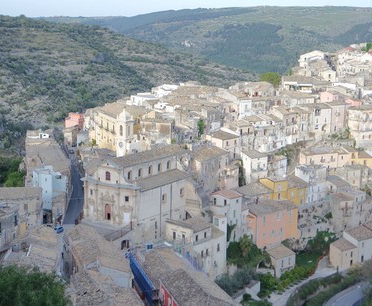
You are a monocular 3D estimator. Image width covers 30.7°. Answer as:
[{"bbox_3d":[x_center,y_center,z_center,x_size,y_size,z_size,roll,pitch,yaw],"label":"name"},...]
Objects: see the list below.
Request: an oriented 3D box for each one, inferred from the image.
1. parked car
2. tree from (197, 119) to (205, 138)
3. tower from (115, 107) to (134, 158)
[{"bbox_3d":[-40.750,24.640,218.000,1.650,1.470,3.800,5,13,24],"label":"parked car"},{"bbox_3d":[6.170,-10.080,282.000,3.400,8.300,3.400,0,11,0],"label":"tree"},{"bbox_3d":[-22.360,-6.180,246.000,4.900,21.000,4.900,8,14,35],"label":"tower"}]

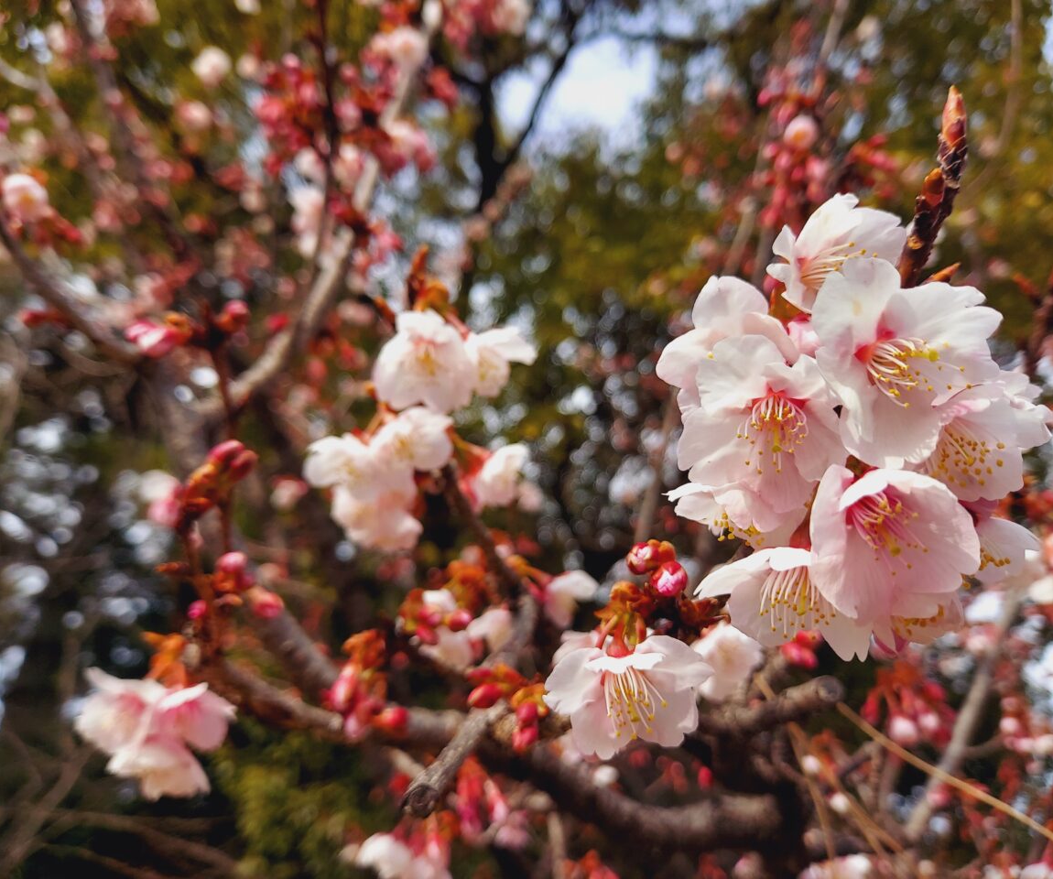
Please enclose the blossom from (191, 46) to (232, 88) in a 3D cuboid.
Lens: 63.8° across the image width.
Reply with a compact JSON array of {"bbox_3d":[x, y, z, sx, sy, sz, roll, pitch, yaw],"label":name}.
[{"bbox_3d":[-0.230,-0.273,0.620,0.031,0.029,0.022,1,17,-6],"label":"blossom"}]

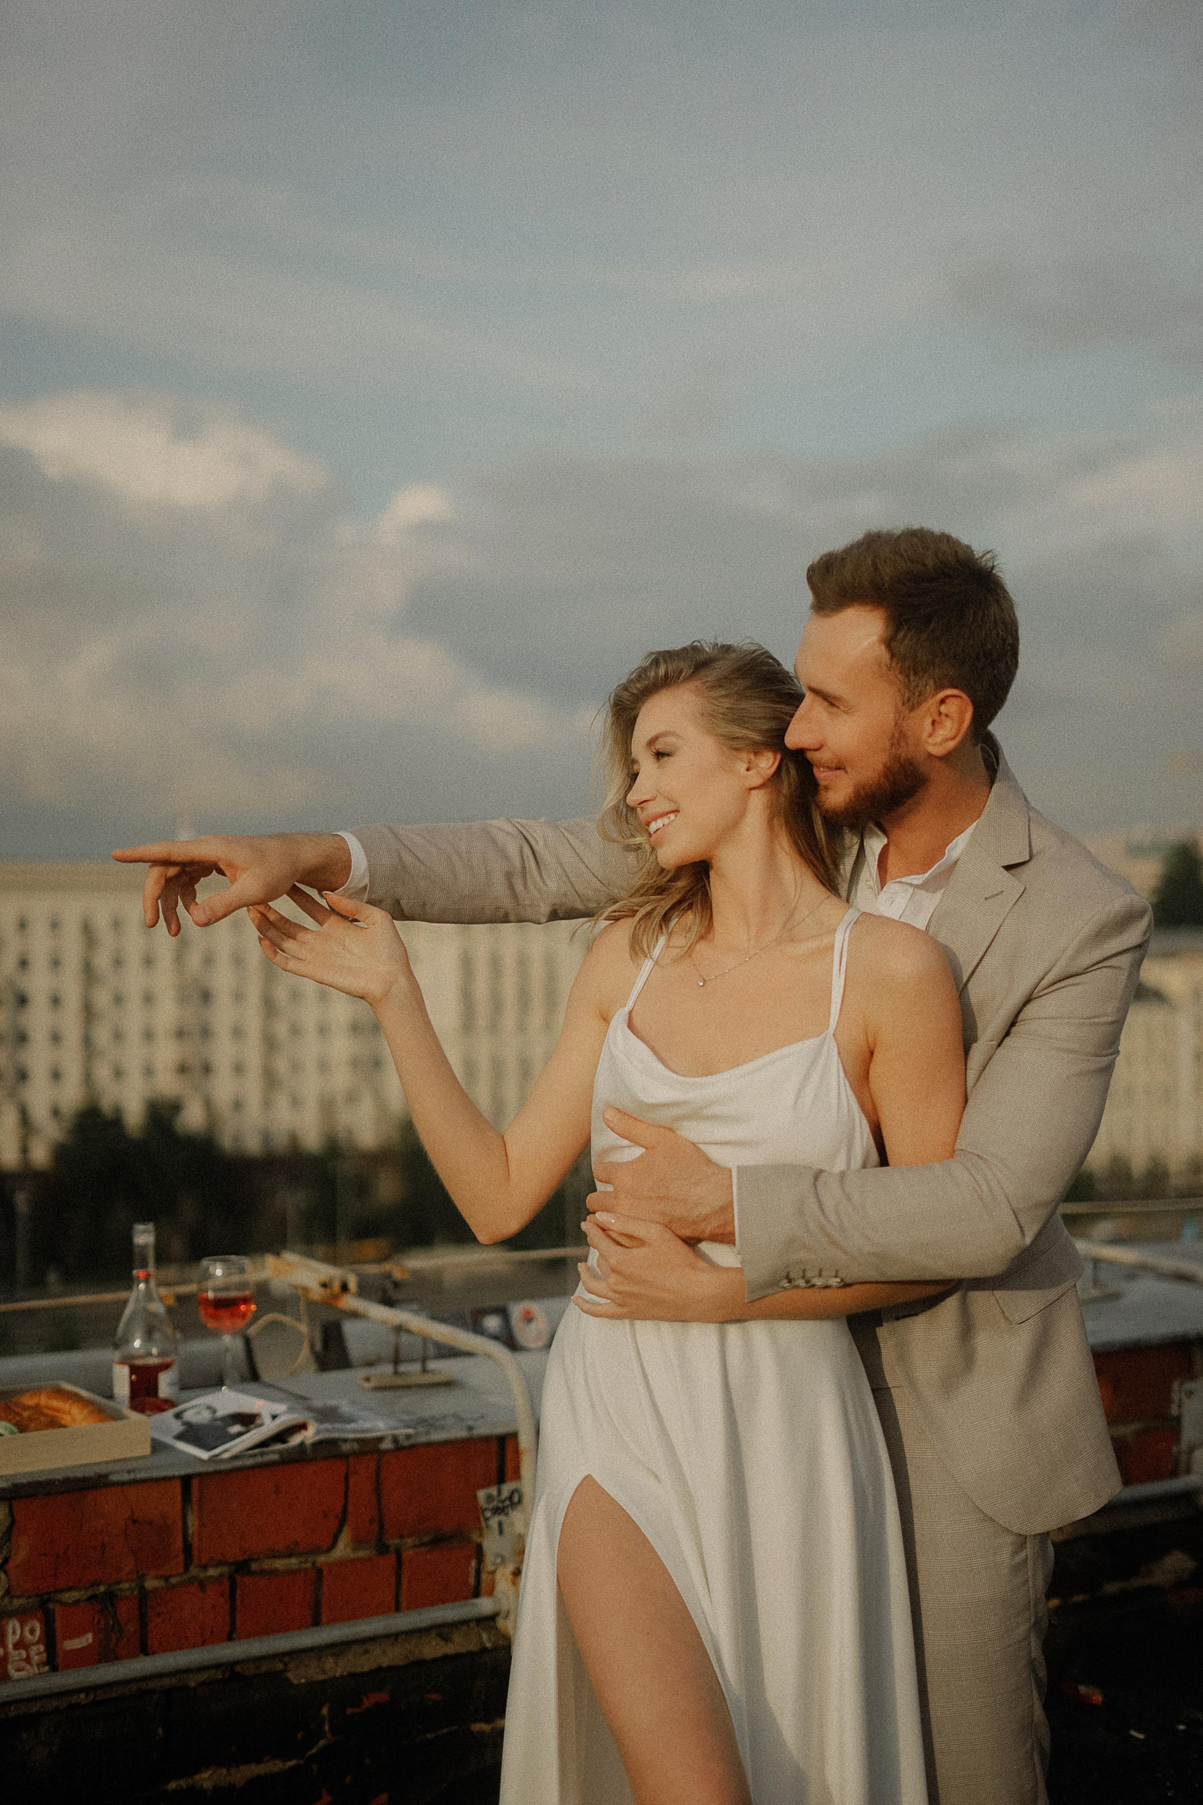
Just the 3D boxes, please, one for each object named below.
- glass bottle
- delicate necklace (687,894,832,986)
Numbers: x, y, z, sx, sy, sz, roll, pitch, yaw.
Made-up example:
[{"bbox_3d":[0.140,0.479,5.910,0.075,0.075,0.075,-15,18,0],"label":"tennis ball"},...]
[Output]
[{"bbox_3d":[-0.700,0.636,3.850,0.094,0.291,0.094,0,0,0],"label":"glass bottle"},{"bbox_3d":[0.128,0.030,2.410,0.150,0.105,0.130,0,0,30],"label":"delicate necklace"}]

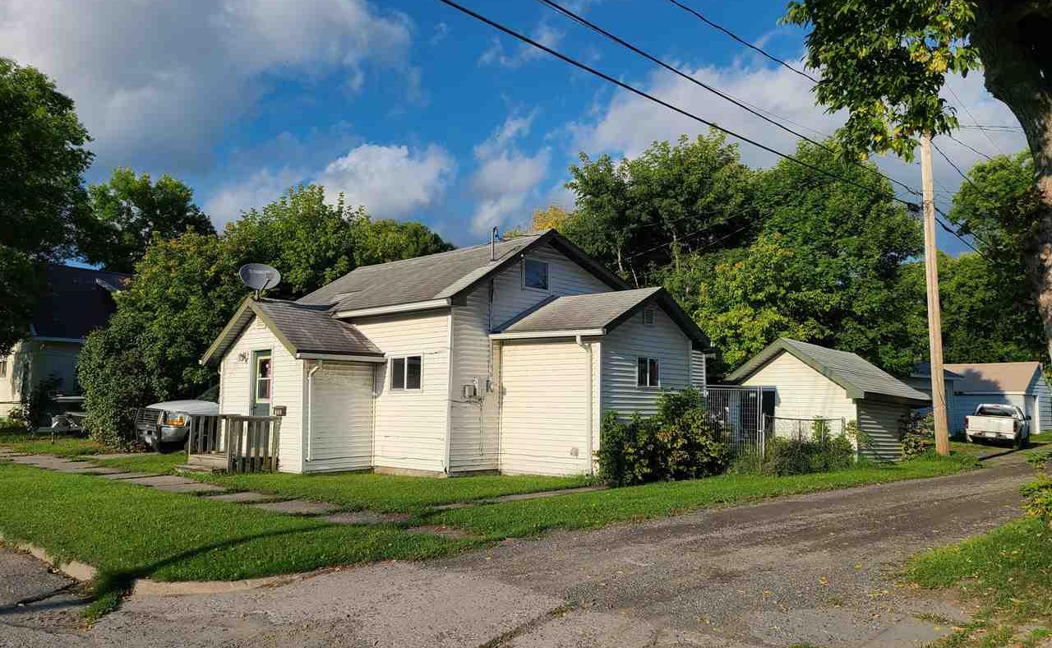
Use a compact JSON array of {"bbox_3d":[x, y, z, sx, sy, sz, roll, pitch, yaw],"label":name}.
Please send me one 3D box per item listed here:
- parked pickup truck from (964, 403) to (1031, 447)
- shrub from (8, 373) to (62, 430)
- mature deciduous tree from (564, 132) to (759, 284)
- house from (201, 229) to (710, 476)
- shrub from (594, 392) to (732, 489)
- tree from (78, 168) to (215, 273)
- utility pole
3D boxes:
[{"bbox_3d":[20.705,4.355,34.693,1.980,1.830,5.600,-4,-7,37],"label":"parked pickup truck"},{"bbox_3d":[-20.509,3.244,33.000,2.050,2.321,1.900,4,-7,-31],"label":"shrub"},{"bbox_3d":[5.416,-1.556,31.352,8.000,12.499,8.000,0,-6,10],"label":"mature deciduous tree"},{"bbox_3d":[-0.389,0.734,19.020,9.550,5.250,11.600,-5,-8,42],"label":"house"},{"bbox_3d":[2.912,2.097,15.078,1.200,1.720,3.800,-5,-8,42],"label":"shrub"},{"bbox_3d":[-19.830,-1.418,40.306,7.800,13.399,8.000,3,-7,-26],"label":"tree"},{"bbox_3d":[12.428,-1.005,24.014,0.340,9.910,0.340,1,-6,0],"label":"utility pole"}]

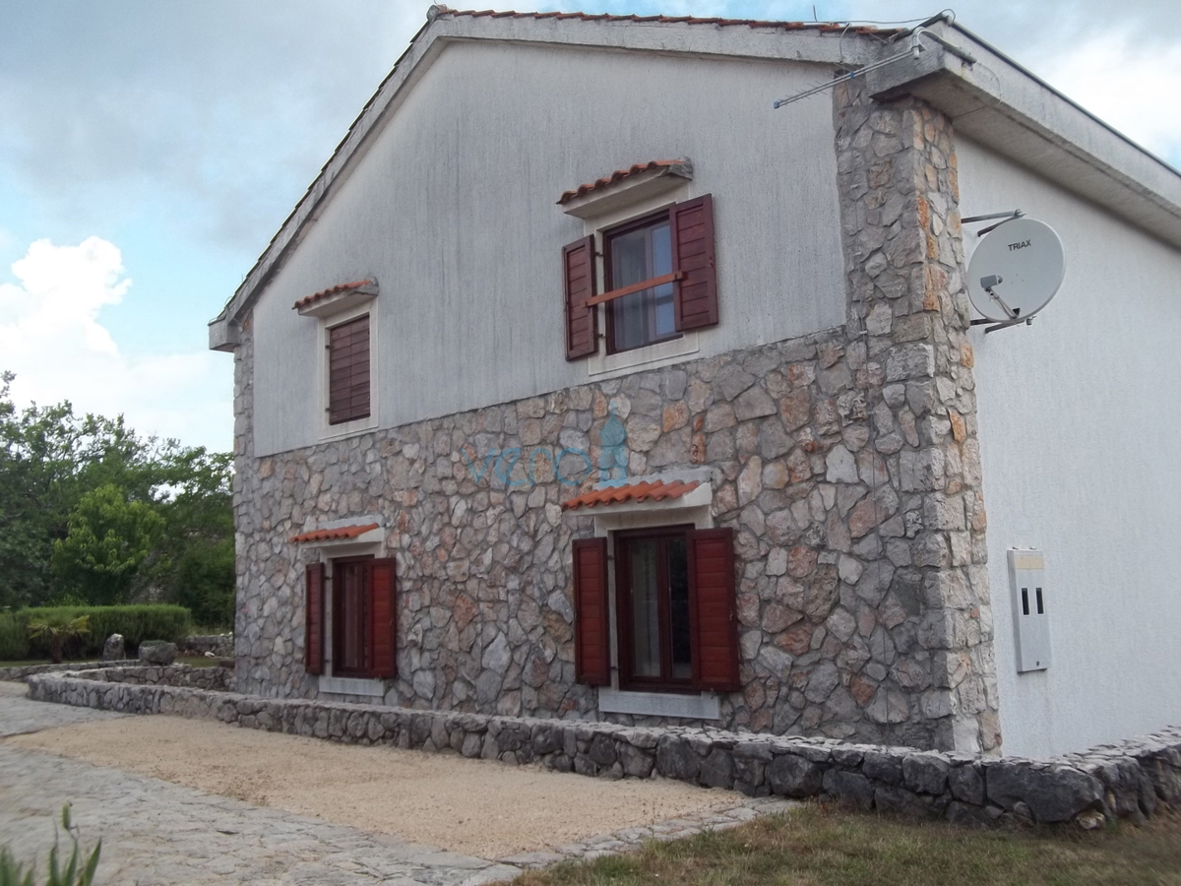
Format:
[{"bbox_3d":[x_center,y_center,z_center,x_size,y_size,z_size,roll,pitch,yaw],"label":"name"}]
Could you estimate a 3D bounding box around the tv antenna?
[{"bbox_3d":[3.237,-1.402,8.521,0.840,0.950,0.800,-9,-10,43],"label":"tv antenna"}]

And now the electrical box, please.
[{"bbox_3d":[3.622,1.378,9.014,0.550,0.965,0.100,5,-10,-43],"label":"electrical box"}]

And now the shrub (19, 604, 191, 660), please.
[{"bbox_3d":[-10.899,4.252,24.500,3.500,1.150,1.100,-2,-7,0],"label":"shrub"}]

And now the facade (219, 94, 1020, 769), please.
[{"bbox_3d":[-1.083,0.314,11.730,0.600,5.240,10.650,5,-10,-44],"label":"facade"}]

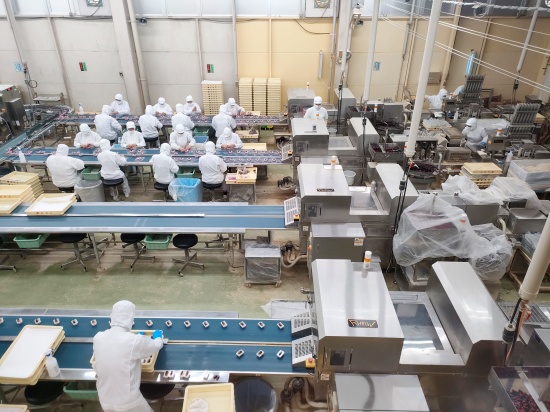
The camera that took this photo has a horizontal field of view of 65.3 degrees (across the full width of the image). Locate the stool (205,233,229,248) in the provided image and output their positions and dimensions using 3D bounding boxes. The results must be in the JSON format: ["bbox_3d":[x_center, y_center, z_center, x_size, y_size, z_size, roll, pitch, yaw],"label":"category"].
[{"bbox_3d":[-0.872,0.398,6.733,0.440,0.480,0.440,0,30,0],"label":"stool"}]

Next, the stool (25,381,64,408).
[{"bbox_3d":[-2.210,1.946,4.258,0.420,0.540,0.420,0,30,0],"label":"stool"}]

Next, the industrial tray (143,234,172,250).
[{"bbox_3d":[-1.686,0.444,6.181,0.380,0.140,0.480,0,30,0],"label":"industrial tray"}]

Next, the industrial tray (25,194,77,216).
[{"bbox_3d":[-3.265,-0.008,6.309,0.540,0.085,0.500,0,30,0],"label":"industrial tray"}]

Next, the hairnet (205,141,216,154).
[{"bbox_3d":[-1.093,-0.998,7.270,0.200,0.250,0.230,2,31,3],"label":"hairnet"}]

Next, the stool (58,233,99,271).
[{"bbox_3d":[-2.969,0.644,6.473,0.420,0.560,0.420,0,30,0],"label":"stool"}]

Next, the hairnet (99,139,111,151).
[{"bbox_3d":[-3.188,-1.144,8.019,0.210,0.230,0.240,8,30,14],"label":"hairnet"}]

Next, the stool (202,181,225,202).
[{"bbox_3d":[-1.178,-0.210,8.228,0.440,0.480,0.440,1,29,1],"label":"stool"}]

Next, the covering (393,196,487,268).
[{"bbox_3d":[2.006,0.331,5.347,0.920,0.740,0.700,0,30,0],"label":"covering"}]

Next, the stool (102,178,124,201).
[{"bbox_3d":[-2.992,-0.271,8.075,0.420,0.530,0.420,0,30,0],"label":"stool"}]

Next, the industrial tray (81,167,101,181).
[{"bbox_3d":[-3.664,-0.696,8.805,0.409,0.152,0.480,1,29,1],"label":"industrial tray"}]

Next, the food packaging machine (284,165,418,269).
[{"bbox_3d":[1.091,0.235,6.628,1.831,1.272,1.421,1,29,1],"label":"food packaging machine"}]

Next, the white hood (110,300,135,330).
[{"bbox_3d":[-1.267,0.885,3.562,0.200,0.270,0.240,3,31,4],"label":"white hood"}]

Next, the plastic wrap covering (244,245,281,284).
[{"bbox_3d":[-0.174,0.865,6.260,0.516,0.516,0.329,1,29,1],"label":"plastic wrap covering"}]

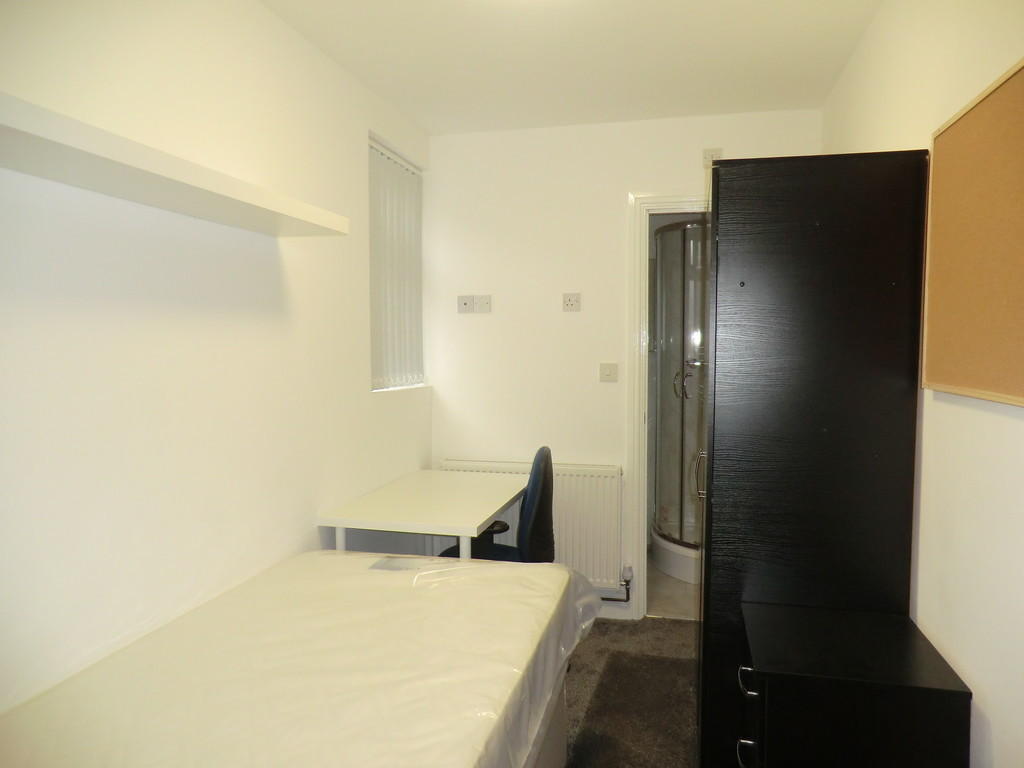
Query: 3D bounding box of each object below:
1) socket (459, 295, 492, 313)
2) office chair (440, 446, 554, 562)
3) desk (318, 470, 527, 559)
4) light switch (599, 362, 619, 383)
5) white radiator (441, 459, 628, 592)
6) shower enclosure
[{"bbox_3d":[-0.189,-0.401,3.590,0.175,0.089,0.014,1,4,14],"label":"socket"},{"bbox_3d":[-0.099,0.728,2.989,0.600,0.950,0.600,1,4,8],"label":"office chair"},{"bbox_3d":[-0.297,0.827,2.976,0.590,0.753,0.975,1,4,14],"label":"desk"},{"bbox_3d":[0.471,-0.053,3.434,0.086,0.086,0.012,1,3,14],"label":"light switch"},{"bbox_3d":[0.080,0.680,3.525,0.910,0.585,0.100,1,4,14],"label":"white radiator"},{"bbox_3d":[1.248,0.105,4.334,0.820,2.030,0.820,1,4,14],"label":"shower enclosure"}]

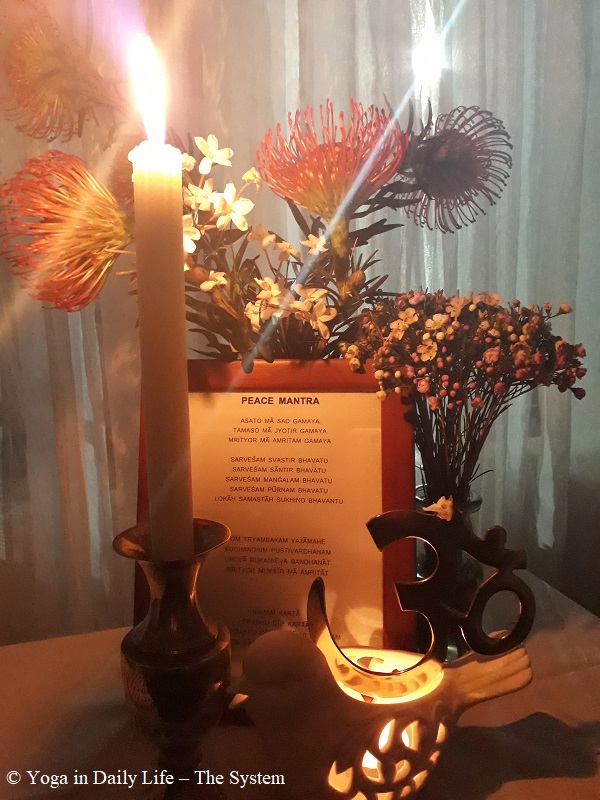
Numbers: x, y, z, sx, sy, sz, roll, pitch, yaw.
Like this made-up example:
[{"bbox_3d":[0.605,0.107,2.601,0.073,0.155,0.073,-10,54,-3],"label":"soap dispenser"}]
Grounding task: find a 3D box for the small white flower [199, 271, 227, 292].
[{"bbox_3d":[-0.062,-0.084,0.440,0.021,0.016,0.019,-3,10,-17],"label":"small white flower"}]

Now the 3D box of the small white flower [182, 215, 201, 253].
[{"bbox_3d":[-0.079,-0.117,0.440,0.020,0.028,0.017,-2,9,-9],"label":"small white flower"}]

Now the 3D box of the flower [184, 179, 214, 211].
[{"bbox_3d":[-0.072,-0.145,0.440,0.024,0.024,0.017,0,9,3],"label":"flower"}]

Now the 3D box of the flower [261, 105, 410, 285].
[{"bbox_3d":[0.024,-0.160,0.475,0.113,0.130,0.108,0,9,0],"label":"flower"}]

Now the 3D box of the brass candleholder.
[{"bbox_3d":[-0.063,0.144,0.324,0.058,0.152,0.058,0,9,0],"label":"brass candleholder"}]

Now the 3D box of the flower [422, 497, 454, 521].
[{"bbox_3d":[0.099,0.077,0.445,0.023,0.018,0.018,0,9,6],"label":"flower"}]

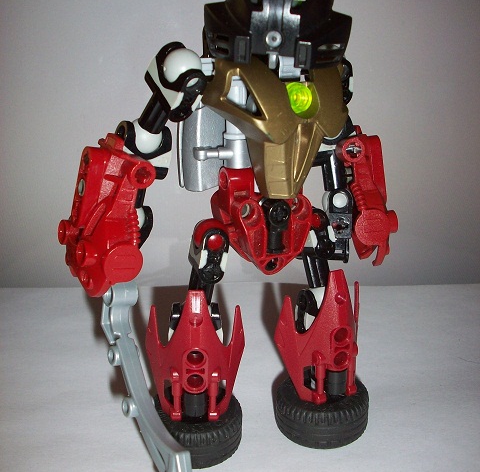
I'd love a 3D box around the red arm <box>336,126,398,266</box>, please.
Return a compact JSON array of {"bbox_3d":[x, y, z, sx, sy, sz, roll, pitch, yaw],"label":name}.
[{"bbox_3d":[0.043,-0.014,0.230,0.018,0.045,0.018,-12,10,-3],"label":"red arm"}]

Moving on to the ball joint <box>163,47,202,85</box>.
[{"bbox_3d":[-0.016,-0.046,0.186,0.010,0.010,0.010,0,29,0],"label":"ball joint"}]

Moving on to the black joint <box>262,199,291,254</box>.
[{"bbox_3d":[0.011,-0.003,0.199,0.008,0.016,0.008,-10,18,-17],"label":"black joint"}]

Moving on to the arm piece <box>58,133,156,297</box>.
[{"bbox_3d":[-0.040,-0.006,0.203,0.020,0.045,0.018,6,12,-29],"label":"arm piece"}]

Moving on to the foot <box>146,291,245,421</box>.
[{"bbox_3d":[-0.013,0.034,0.212,0.029,0.042,0.018,-2,17,-4],"label":"foot"}]

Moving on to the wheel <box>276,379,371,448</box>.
[{"bbox_3d":[0.027,0.055,0.227,0.030,0.014,0.030,0,29,0],"label":"wheel"}]

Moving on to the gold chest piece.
[{"bbox_3d":[0.009,-0.030,0.180,0.039,0.037,0.024,-11,25,-19],"label":"gold chest piece"}]

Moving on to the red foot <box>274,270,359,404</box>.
[{"bbox_3d":[0.025,0.029,0.219,0.029,0.042,0.018,-10,18,-17],"label":"red foot"}]

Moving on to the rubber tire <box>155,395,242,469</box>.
[{"bbox_3d":[-0.015,0.059,0.220,0.030,0.014,0.030,-2,29,-4],"label":"rubber tire"}]

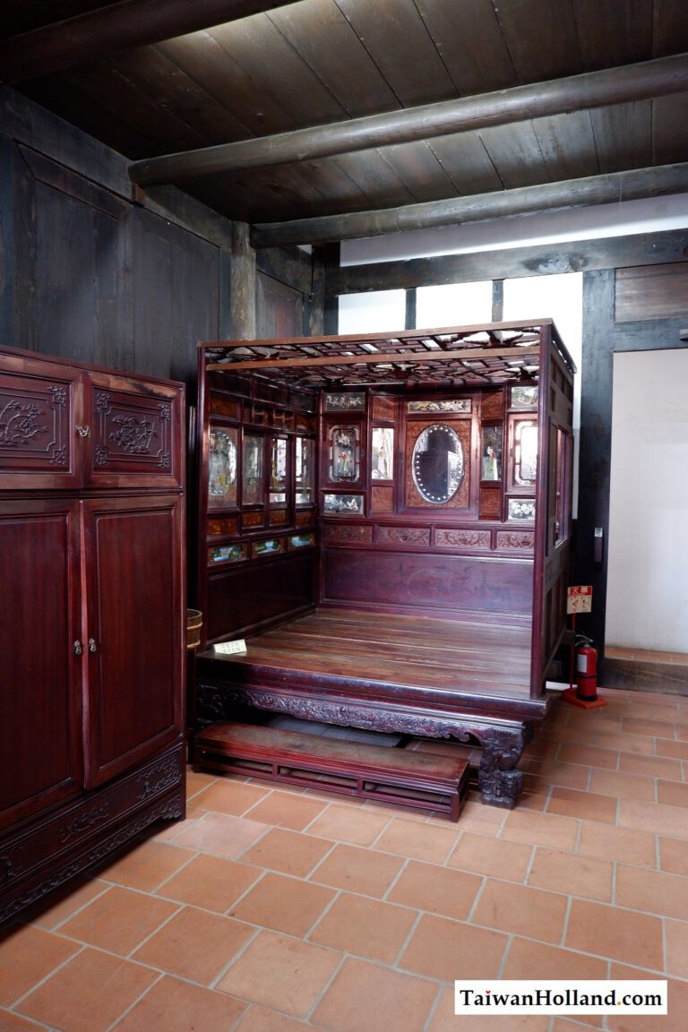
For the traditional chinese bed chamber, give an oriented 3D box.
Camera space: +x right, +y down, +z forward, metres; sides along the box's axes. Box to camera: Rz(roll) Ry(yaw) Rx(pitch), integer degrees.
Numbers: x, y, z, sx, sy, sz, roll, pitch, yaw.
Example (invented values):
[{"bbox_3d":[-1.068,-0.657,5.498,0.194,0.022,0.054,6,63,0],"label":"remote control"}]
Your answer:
[{"bbox_3d":[0.347,0.184,4.126,2.000,2.315,1.620,2,2,23],"label":"traditional chinese bed chamber"}]

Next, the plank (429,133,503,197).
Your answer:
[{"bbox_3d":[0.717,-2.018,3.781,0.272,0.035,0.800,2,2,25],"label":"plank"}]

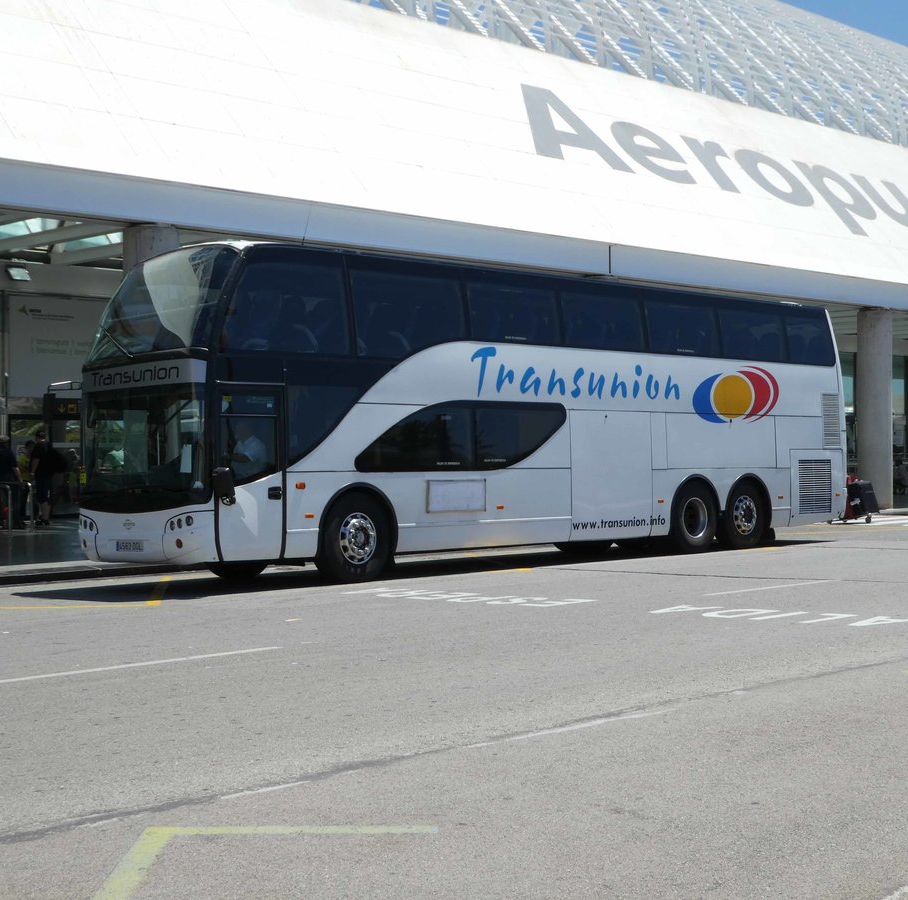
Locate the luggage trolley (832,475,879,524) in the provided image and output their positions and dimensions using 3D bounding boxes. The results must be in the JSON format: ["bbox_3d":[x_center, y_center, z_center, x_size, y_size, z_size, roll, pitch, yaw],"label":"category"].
[{"bbox_3d":[8.219,1.006,31.300,0.950,1.030,0.640,0,0,25],"label":"luggage trolley"}]

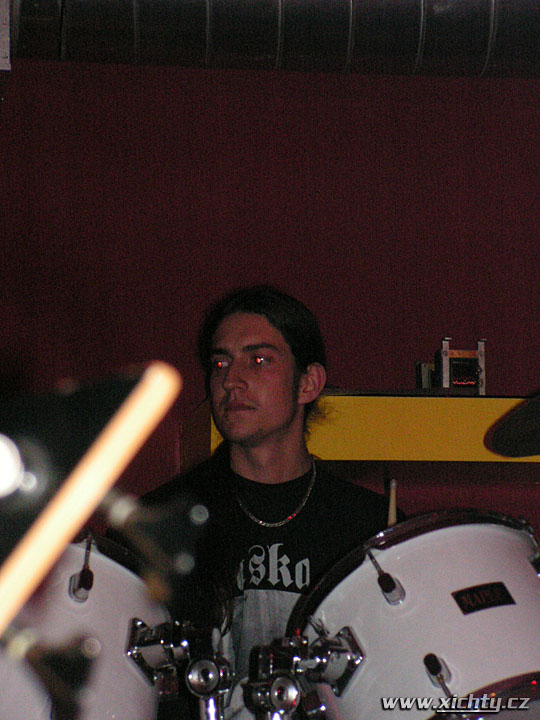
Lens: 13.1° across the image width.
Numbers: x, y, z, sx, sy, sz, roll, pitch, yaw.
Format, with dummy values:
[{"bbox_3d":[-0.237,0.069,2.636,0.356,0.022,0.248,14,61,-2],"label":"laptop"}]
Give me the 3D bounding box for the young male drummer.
[{"bbox_3d":[-0.030,0.540,3.330,0.600,1.300,0.700,-1,-4,12],"label":"young male drummer"}]

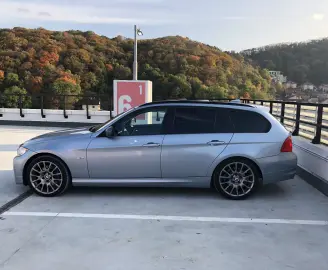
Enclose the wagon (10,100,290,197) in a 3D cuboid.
[{"bbox_3d":[-0.191,0.119,4.986,4.520,1.430,1.830,0,8,3],"label":"wagon"}]

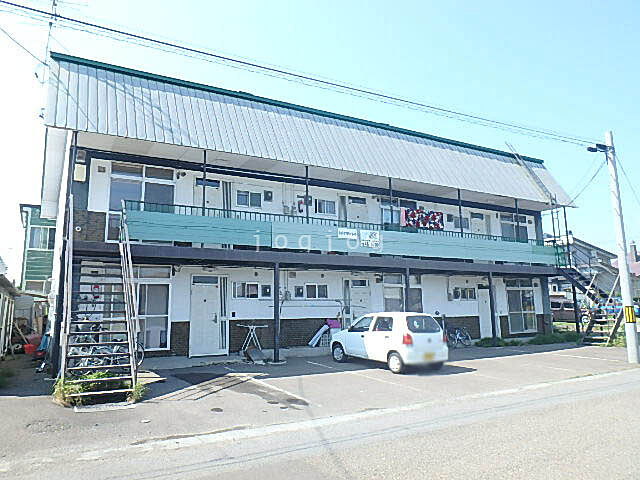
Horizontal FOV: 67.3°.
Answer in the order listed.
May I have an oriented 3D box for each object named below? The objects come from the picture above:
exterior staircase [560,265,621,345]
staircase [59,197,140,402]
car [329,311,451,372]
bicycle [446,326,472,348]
[{"bbox_3d":[10.774,2.577,19.003,2.300,3.000,2.400,4,-8,-29],"label":"exterior staircase"},{"bbox_3d":[-4.619,0.912,10.098,1.200,4.200,3.300,4,-8,-29],"label":"staircase"},{"bbox_3d":[1.753,2.699,13.152,1.475,1.450,3.395,5,-9,-33],"label":"car"},{"bbox_3d":[5.278,3.613,17.977,1.500,0.870,0.500,5,-9,-35],"label":"bicycle"}]

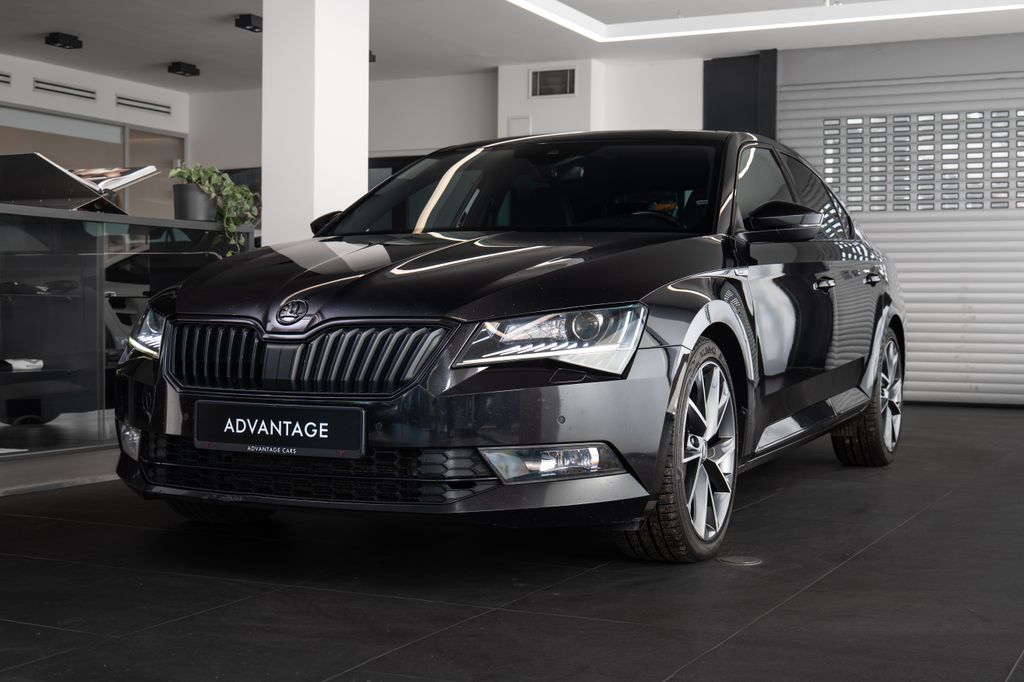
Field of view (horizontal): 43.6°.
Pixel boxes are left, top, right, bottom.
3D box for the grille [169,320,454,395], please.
[{"bbox_3d":[-0.571,0.050,3.327,0.910,0.190,0.150,1,1,26],"label":"grille"}]

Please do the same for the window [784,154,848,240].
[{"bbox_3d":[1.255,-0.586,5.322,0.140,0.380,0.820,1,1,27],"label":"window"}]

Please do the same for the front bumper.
[{"bbox_3d":[-0.478,0.229,3.606,1.830,0.490,0.620,1,1,27],"label":"front bumper"}]

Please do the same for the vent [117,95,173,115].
[{"bbox_3d":[-3.498,-2.248,12.218,0.040,0.110,0.700,1,1,30],"label":"vent"}]

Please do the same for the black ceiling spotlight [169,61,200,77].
[{"bbox_3d":[-2.743,-2.277,10.700,0.148,0.085,0.220,1,1,27],"label":"black ceiling spotlight"}]

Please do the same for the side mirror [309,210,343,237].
[{"bbox_3d":[-0.725,-0.442,5.035,0.230,0.145,0.140,1,1,26],"label":"side mirror"}]

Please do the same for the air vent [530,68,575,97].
[{"bbox_3d":[0.346,-2.210,10.951,0.410,0.245,0.040,1,1,23],"label":"air vent"}]

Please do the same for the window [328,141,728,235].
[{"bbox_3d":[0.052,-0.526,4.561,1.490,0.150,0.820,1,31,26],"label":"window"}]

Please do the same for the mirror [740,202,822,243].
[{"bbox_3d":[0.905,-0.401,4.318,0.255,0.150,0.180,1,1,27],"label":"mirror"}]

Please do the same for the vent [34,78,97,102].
[{"bbox_3d":[-3.969,-2.233,11.402,0.040,0.110,0.700,1,1,30],"label":"vent"}]

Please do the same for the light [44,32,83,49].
[{"bbox_3d":[-3.365,-2.252,9.600,0.148,0.085,0.220,1,1,27],"label":"light"}]

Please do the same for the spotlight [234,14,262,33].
[{"bbox_3d":[-1.913,-2.336,9.453,0.130,0.090,0.220,1,1,29],"label":"spotlight"}]

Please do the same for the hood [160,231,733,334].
[{"bbox_3d":[-0.318,-0.202,3.909,1.660,0.320,1.240,1,1,27],"label":"hood"}]

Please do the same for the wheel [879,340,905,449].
[{"bbox_3d":[1.741,0.260,6.154,0.200,0.520,0.520,1,1,27],"label":"wheel"}]

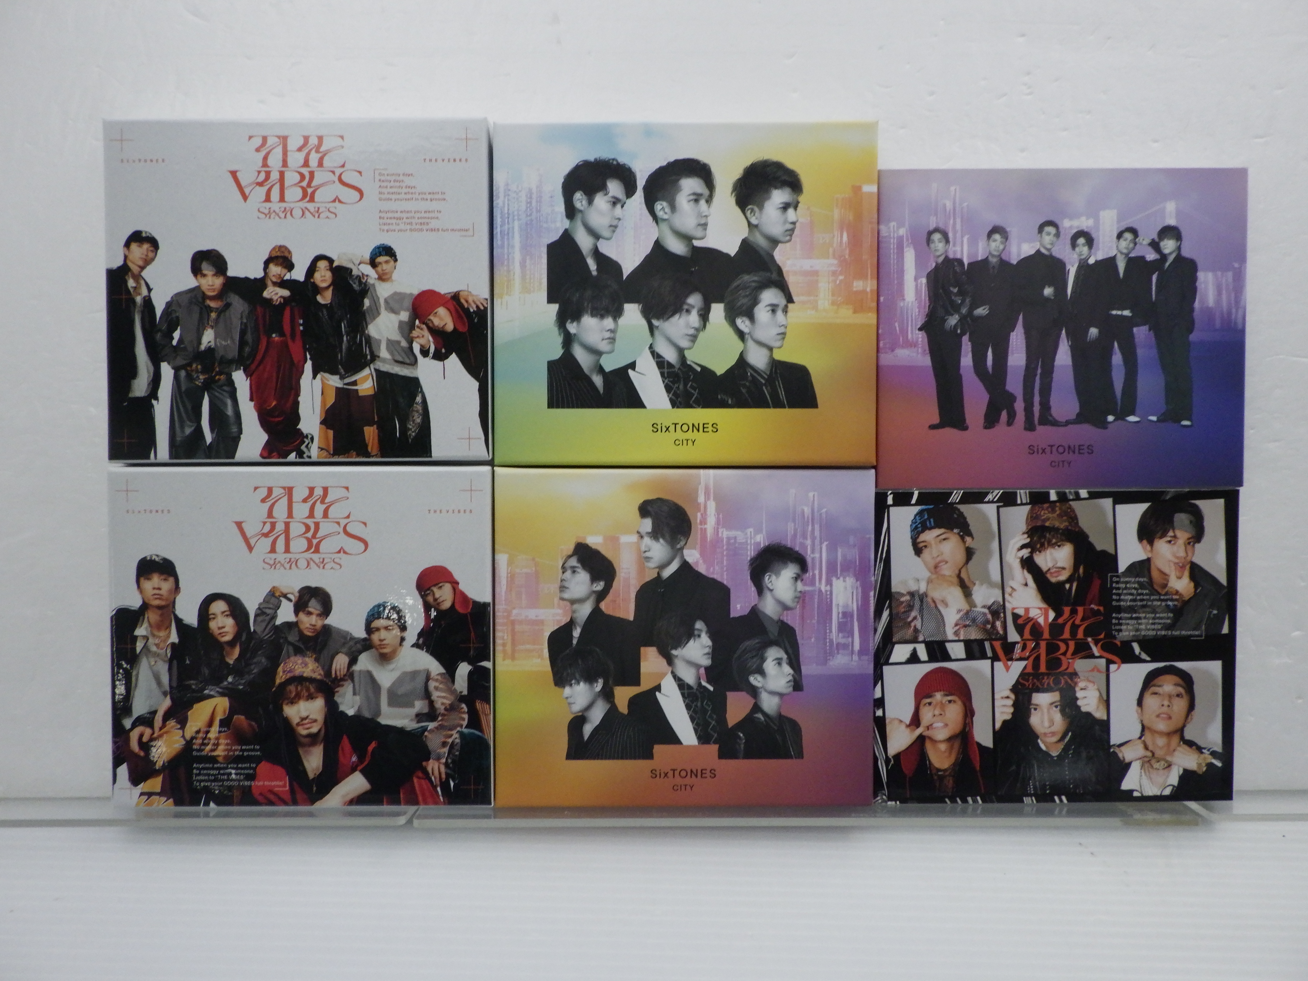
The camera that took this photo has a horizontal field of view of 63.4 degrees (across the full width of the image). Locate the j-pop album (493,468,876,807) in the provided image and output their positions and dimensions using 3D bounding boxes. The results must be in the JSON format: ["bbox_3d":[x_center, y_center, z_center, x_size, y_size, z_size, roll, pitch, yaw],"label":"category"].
[{"bbox_3d":[0.012,0.058,0.421,0.148,0.132,0.018,0,1,0],"label":"j-pop album"}]

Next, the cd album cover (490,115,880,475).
[{"bbox_3d":[0.012,-0.076,0.418,0.148,0.132,0.018,0,1,0],"label":"cd album cover"}]

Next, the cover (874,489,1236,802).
[{"bbox_3d":[0.159,0.062,0.424,0.144,0.124,0.012,0,2,-1],"label":"cover"}]

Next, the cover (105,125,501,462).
[{"bbox_3d":[-0.138,-0.077,0.418,0.148,0.132,0.019,0,1,0],"label":"cover"}]

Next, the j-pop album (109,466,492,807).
[{"bbox_3d":[-0.137,0.057,0.420,0.148,0.132,0.019,0,1,0],"label":"j-pop album"}]

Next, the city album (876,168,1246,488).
[{"bbox_3d":[0.159,-0.063,0.420,0.144,0.124,0.013,0,2,0],"label":"city album"}]

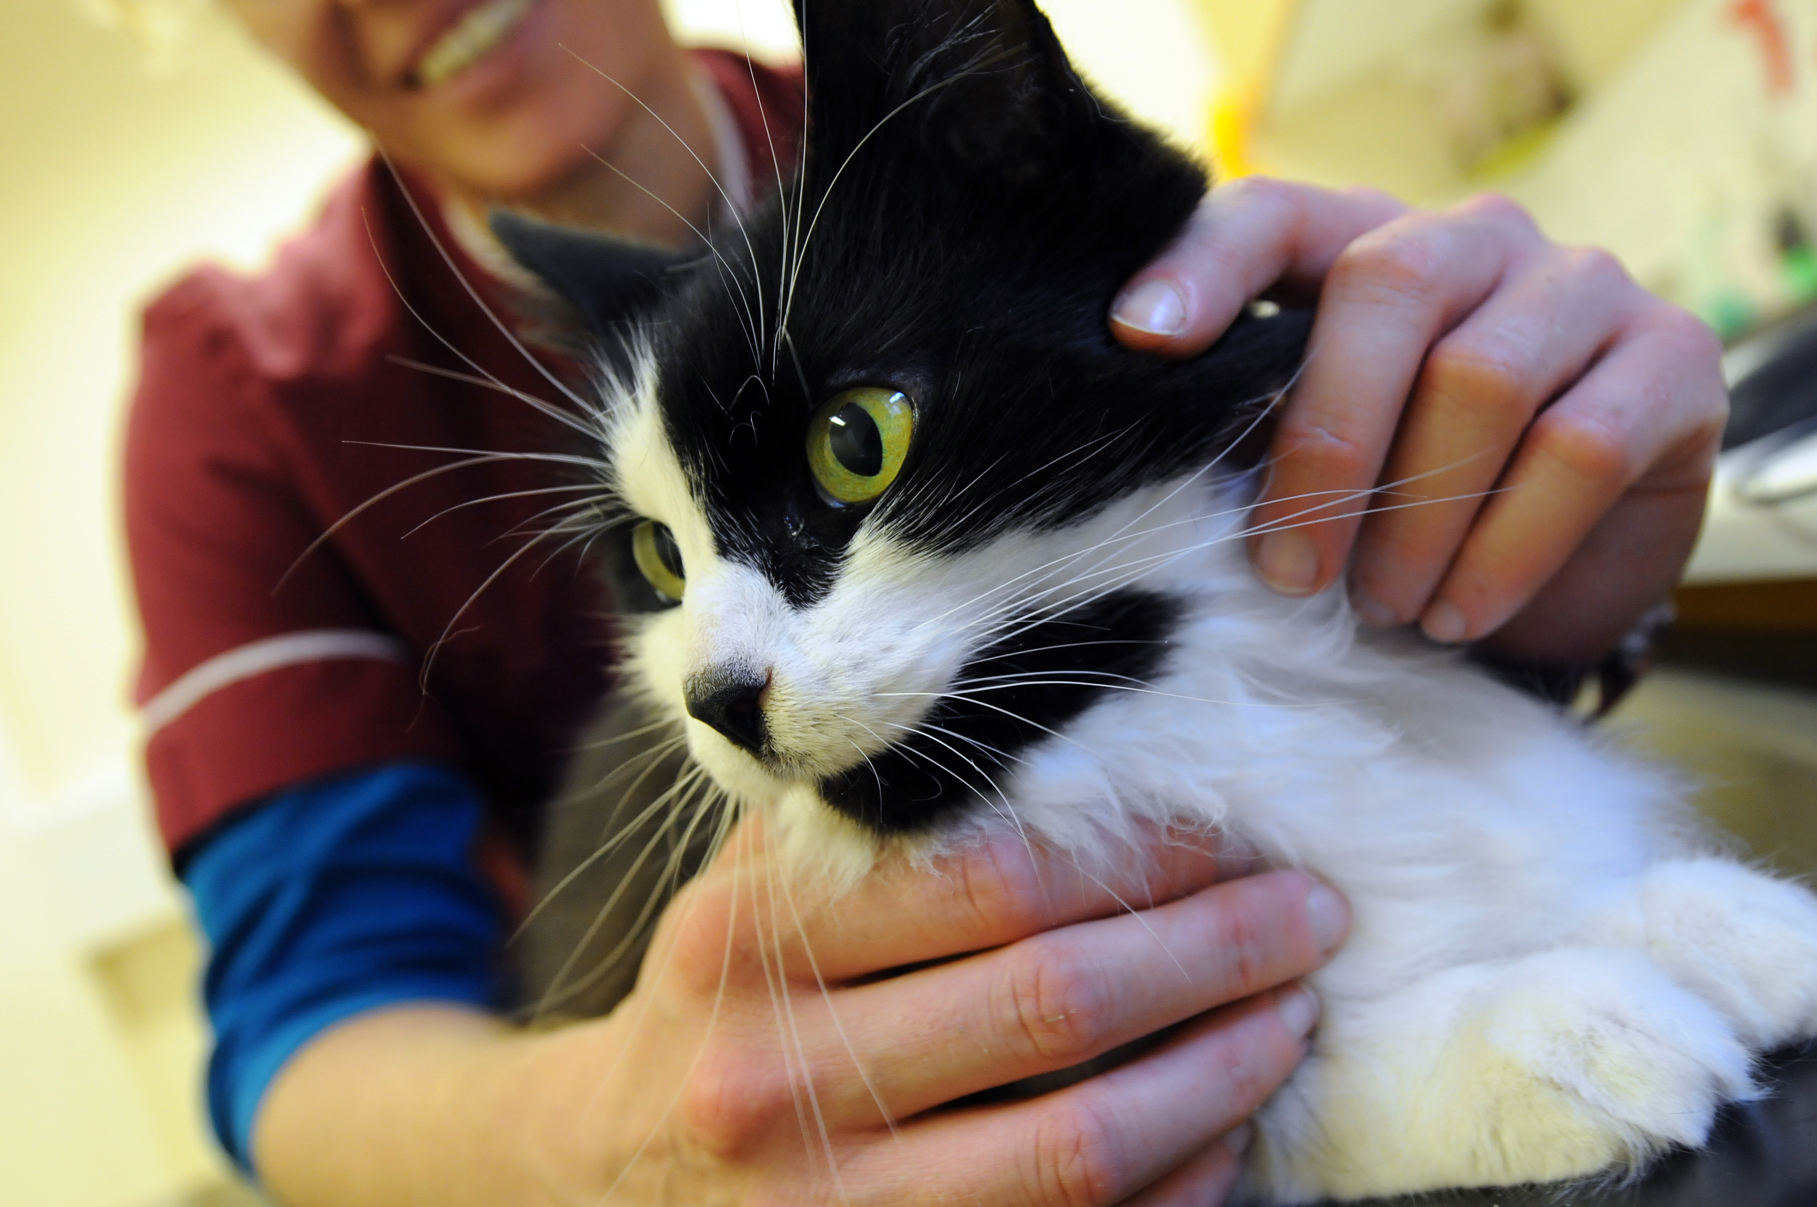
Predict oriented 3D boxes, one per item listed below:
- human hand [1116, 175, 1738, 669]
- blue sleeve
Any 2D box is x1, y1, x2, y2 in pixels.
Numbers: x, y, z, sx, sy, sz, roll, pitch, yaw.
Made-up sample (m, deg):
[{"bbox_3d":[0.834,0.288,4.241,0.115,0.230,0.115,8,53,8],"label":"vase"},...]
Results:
[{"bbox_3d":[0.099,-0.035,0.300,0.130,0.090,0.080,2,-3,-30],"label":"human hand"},{"bbox_3d":[-0.167,0.108,0.465,0.095,0.120,0.100,-4,-6,-14],"label":"blue sleeve"}]

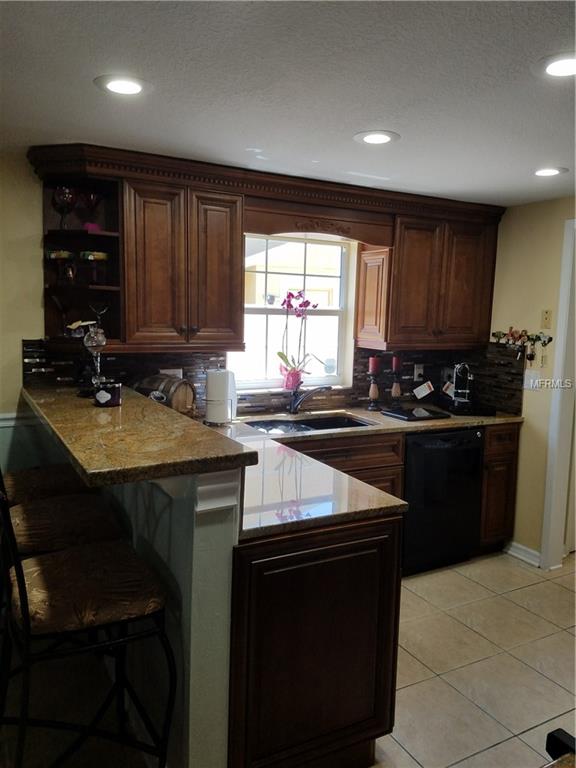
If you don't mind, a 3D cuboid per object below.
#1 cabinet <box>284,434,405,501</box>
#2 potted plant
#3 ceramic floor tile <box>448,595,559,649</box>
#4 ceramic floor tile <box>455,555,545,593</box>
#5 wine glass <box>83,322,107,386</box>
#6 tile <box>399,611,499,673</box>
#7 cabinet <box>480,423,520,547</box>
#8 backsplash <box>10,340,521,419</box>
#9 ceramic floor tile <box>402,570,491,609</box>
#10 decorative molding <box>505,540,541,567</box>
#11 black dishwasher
[{"bbox_3d":[0.118,0.667,3.293,0.874,0.840,0.600,-2,8,-28],"label":"cabinet"},{"bbox_3d":[0.065,-0.273,3.538,0.230,0.600,0.180,-2,8,-28],"label":"potted plant"},{"bbox_3d":[1.085,1.202,2.921,0.406,0.010,0.406,-2,8,-28],"label":"ceramic floor tile"},{"bbox_3d":[1.256,1.141,3.465,0.406,0.010,0.406,-2,8,-28],"label":"ceramic floor tile"},{"bbox_3d":[-0.924,-0.120,2.767,0.106,0.320,0.106,-2,8,-28],"label":"wine glass"},{"bbox_3d":[0.726,1.216,2.733,0.406,0.010,0.406,-2,8,-28],"label":"tile"},{"bbox_3d":[1.181,0.610,3.848,0.300,0.810,0.600,-2,8,-28],"label":"cabinet"},{"bbox_3d":[0.088,-0.002,3.200,2.793,0.439,0.619,-2,8,-28],"label":"backsplash"},{"bbox_3d":[0.897,1.156,3.277,0.406,0.010,0.406,-2,8,-28],"label":"ceramic floor tile"},{"bbox_3d":[1.475,1.075,3.627,0.016,0.095,0.270,-2,8,-28],"label":"decorative molding"},{"bbox_3d":[0.778,0.664,3.636,0.603,0.860,0.600,-2,8,-28],"label":"black dishwasher"}]

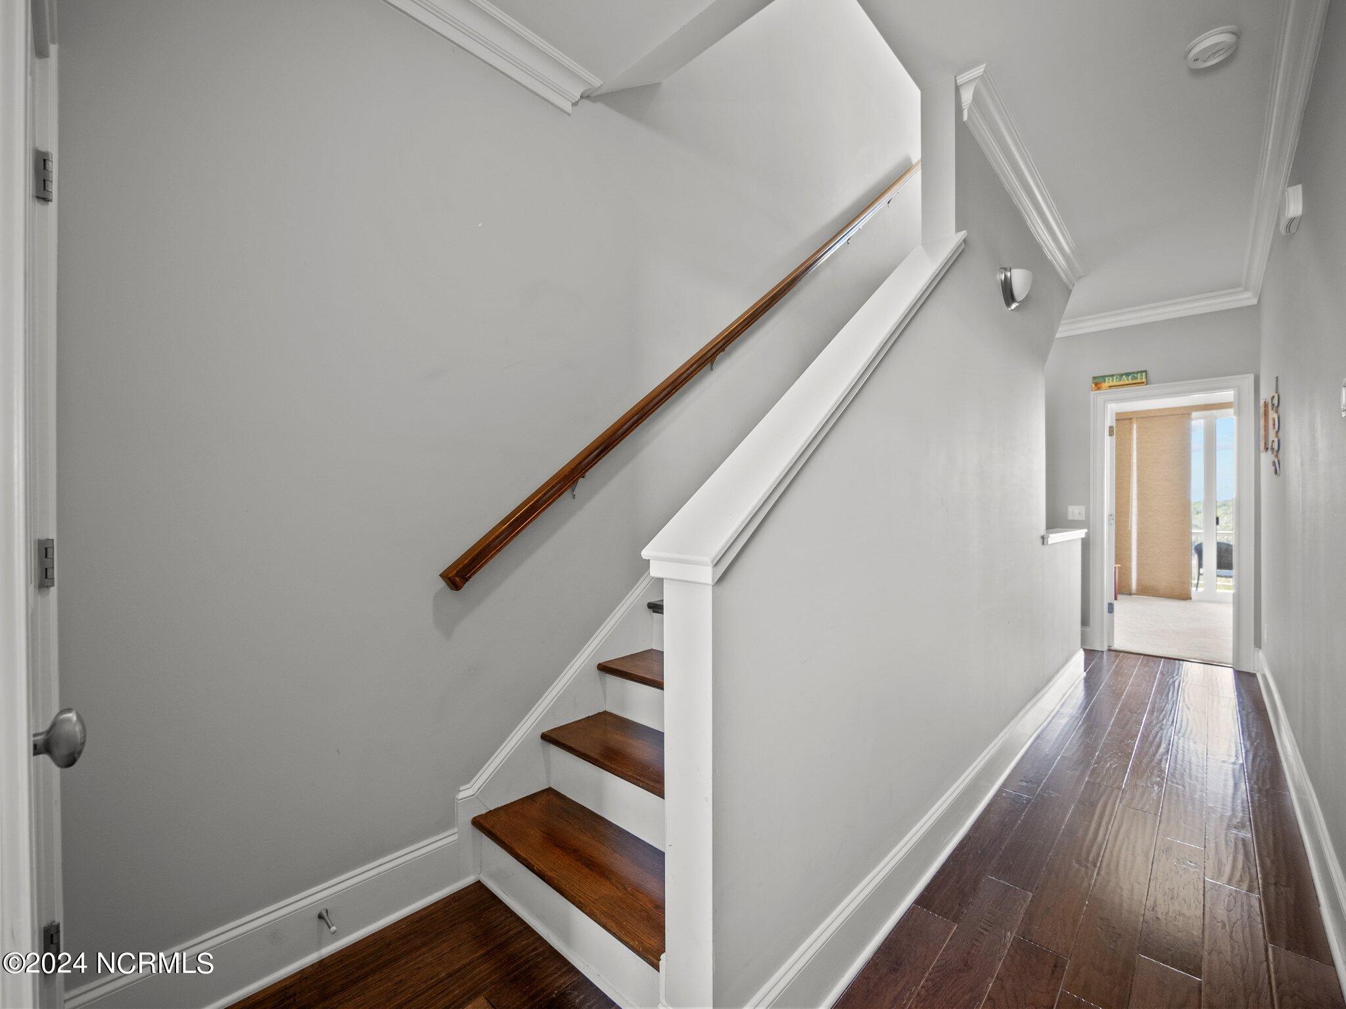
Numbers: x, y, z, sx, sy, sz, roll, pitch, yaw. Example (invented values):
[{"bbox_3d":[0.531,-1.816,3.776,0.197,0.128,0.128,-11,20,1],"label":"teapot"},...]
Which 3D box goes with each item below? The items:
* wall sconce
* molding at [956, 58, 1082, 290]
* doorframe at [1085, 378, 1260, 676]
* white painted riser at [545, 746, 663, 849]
[{"bbox_3d":[1.606,-0.987,2.517,0.095,0.160,0.290,0,0,45],"label":"wall sconce"},{"bbox_3d":[1.916,-1.508,2.829,0.100,0.130,2.360,0,0,45],"label":"molding"},{"bbox_3d":[3.862,0.137,4.254,0.930,2.135,0.140,0,0,43],"label":"doorframe"},{"bbox_3d":[-0.104,0.924,1.660,0.887,0.167,0.022,0,0,42],"label":"white painted riser"}]

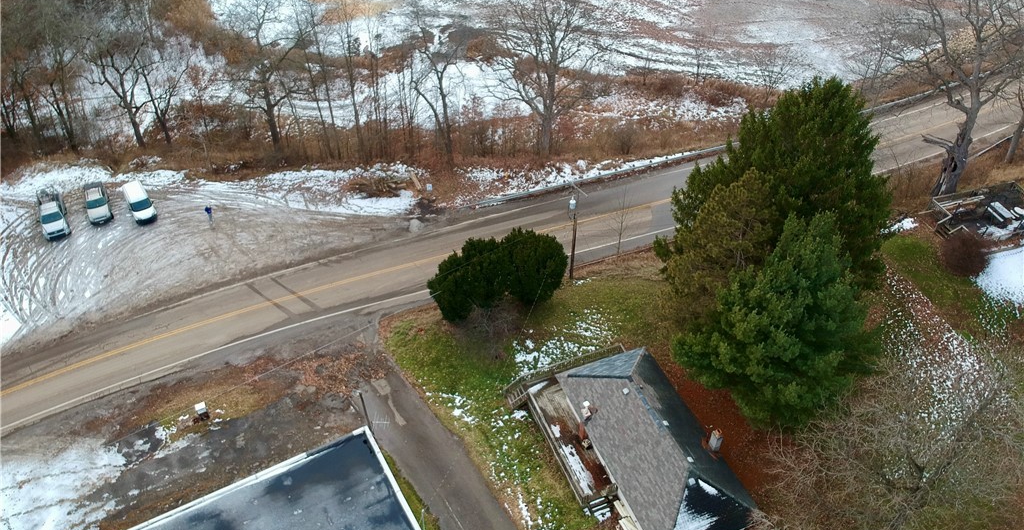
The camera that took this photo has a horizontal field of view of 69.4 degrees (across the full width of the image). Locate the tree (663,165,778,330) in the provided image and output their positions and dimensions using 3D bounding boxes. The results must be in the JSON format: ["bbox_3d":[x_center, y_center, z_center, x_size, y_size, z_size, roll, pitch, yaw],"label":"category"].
[{"bbox_3d":[16.719,-1.742,57.101,9.000,13.200,9.000,1,41,0],"label":"tree"}]

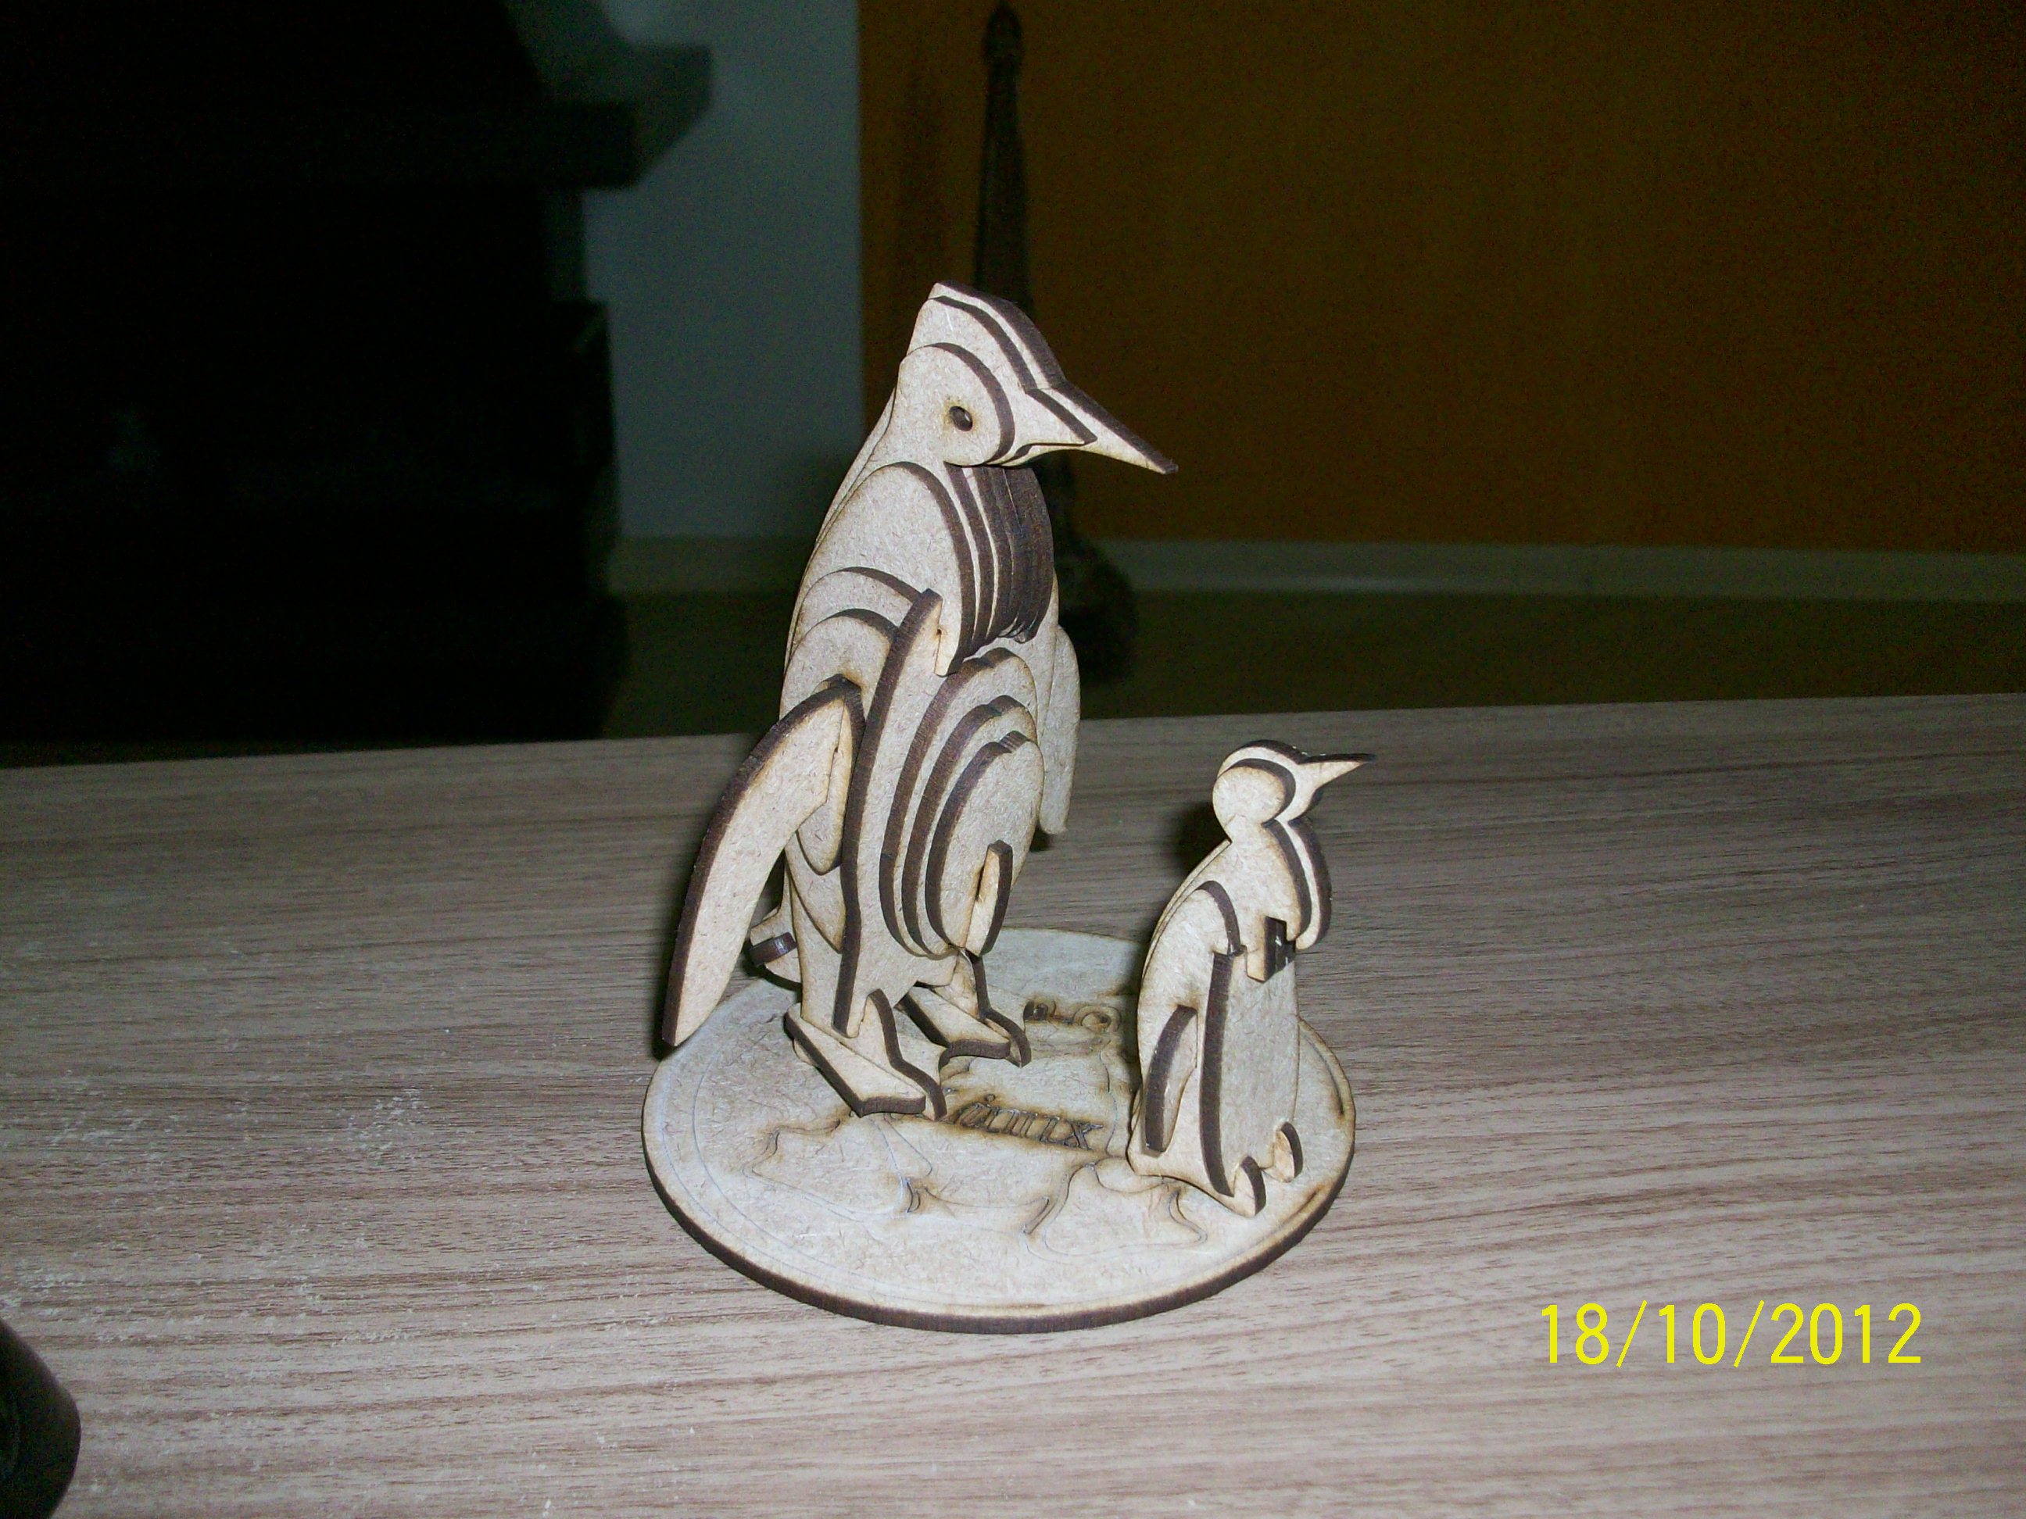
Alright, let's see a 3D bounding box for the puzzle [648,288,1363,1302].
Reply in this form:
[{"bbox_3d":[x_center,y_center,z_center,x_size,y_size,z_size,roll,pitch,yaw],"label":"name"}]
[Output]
[{"bbox_3d":[-0.001,-0.003,0.297,0.117,0.131,0.114,19,29,37],"label":"puzzle"}]

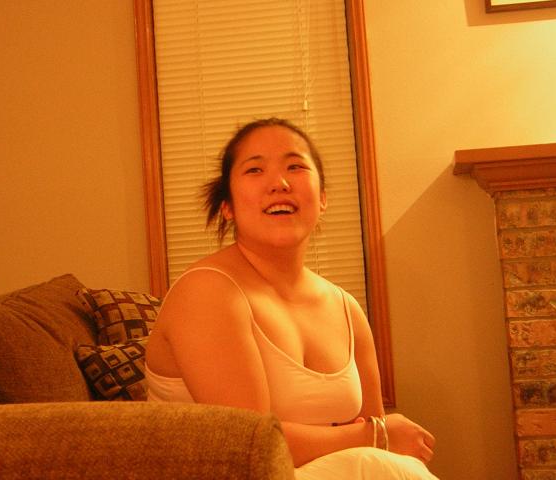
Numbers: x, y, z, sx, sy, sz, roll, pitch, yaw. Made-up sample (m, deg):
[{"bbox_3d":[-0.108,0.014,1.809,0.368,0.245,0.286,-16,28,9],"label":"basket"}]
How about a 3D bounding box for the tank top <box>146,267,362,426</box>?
[{"bbox_3d":[-0.037,0.220,1.850,0.290,0.370,0.370,-2,-2,45],"label":"tank top"}]

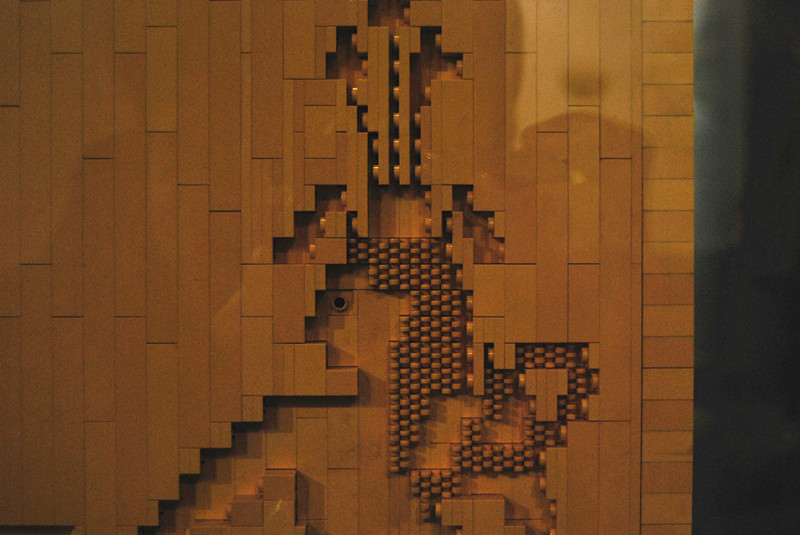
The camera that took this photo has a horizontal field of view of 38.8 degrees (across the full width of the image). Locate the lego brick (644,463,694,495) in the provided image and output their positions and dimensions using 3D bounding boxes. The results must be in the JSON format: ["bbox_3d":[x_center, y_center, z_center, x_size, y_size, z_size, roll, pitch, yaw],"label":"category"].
[{"bbox_3d":[0.081,0.064,0.353,0.016,0.010,0.013,0,1,0],"label":"lego brick"}]

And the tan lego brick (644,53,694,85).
[{"bbox_3d":[0.081,-0.061,0.350,0.016,0.010,0.013,0,1,0],"label":"tan lego brick"}]

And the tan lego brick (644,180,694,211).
[{"bbox_3d":[0.082,-0.022,0.351,0.016,0.010,0.013,0,1,0],"label":"tan lego brick"}]

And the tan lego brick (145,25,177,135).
[{"bbox_3d":[-0.073,-0.057,0.349,0.010,0.032,0.010,0,1,0],"label":"tan lego brick"}]

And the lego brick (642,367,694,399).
[{"bbox_3d":[0.082,0.035,0.352,0.016,0.010,0.013,0,1,0],"label":"lego brick"}]

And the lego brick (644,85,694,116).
[{"bbox_3d":[0.081,-0.051,0.351,0.016,0.010,0.013,0,1,0],"label":"lego brick"}]

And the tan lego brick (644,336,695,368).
[{"bbox_3d":[0.082,0.025,0.352,0.016,0.010,0.013,0,1,0],"label":"tan lego brick"}]

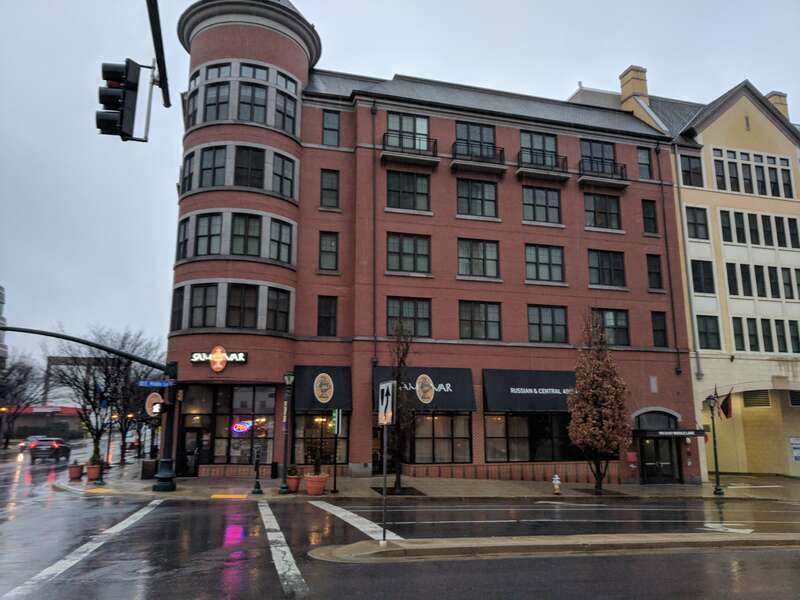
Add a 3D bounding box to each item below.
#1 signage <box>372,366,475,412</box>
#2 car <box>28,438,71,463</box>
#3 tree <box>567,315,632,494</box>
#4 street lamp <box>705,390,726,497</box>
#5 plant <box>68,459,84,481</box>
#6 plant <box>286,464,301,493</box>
[{"bbox_3d":[1.176,4.062,27.552,4.878,2.023,0.550,3,-12,-16],"label":"signage"},{"bbox_3d":[-25.008,10.760,43.387,1.850,1.630,4.600,3,-12,-16],"label":"car"},{"bbox_3d":[8.090,4.255,25.199,2.700,7.400,2.700,3,-12,-16],"label":"tree"},{"bbox_3d":[13.725,6.350,26.255,0.420,4.200,0.420,3,-12,-16],"label":"street lamp"},{"bbox_3d":[-12.979,6.834,24.269,0.570,0.840,0.570,3,-12,-16],"label":"plant"},{"bbox_3d":[-3.750,6.225,21.002,0.500,0.920,0.500,3,-12,-16],"label":"plant"}]

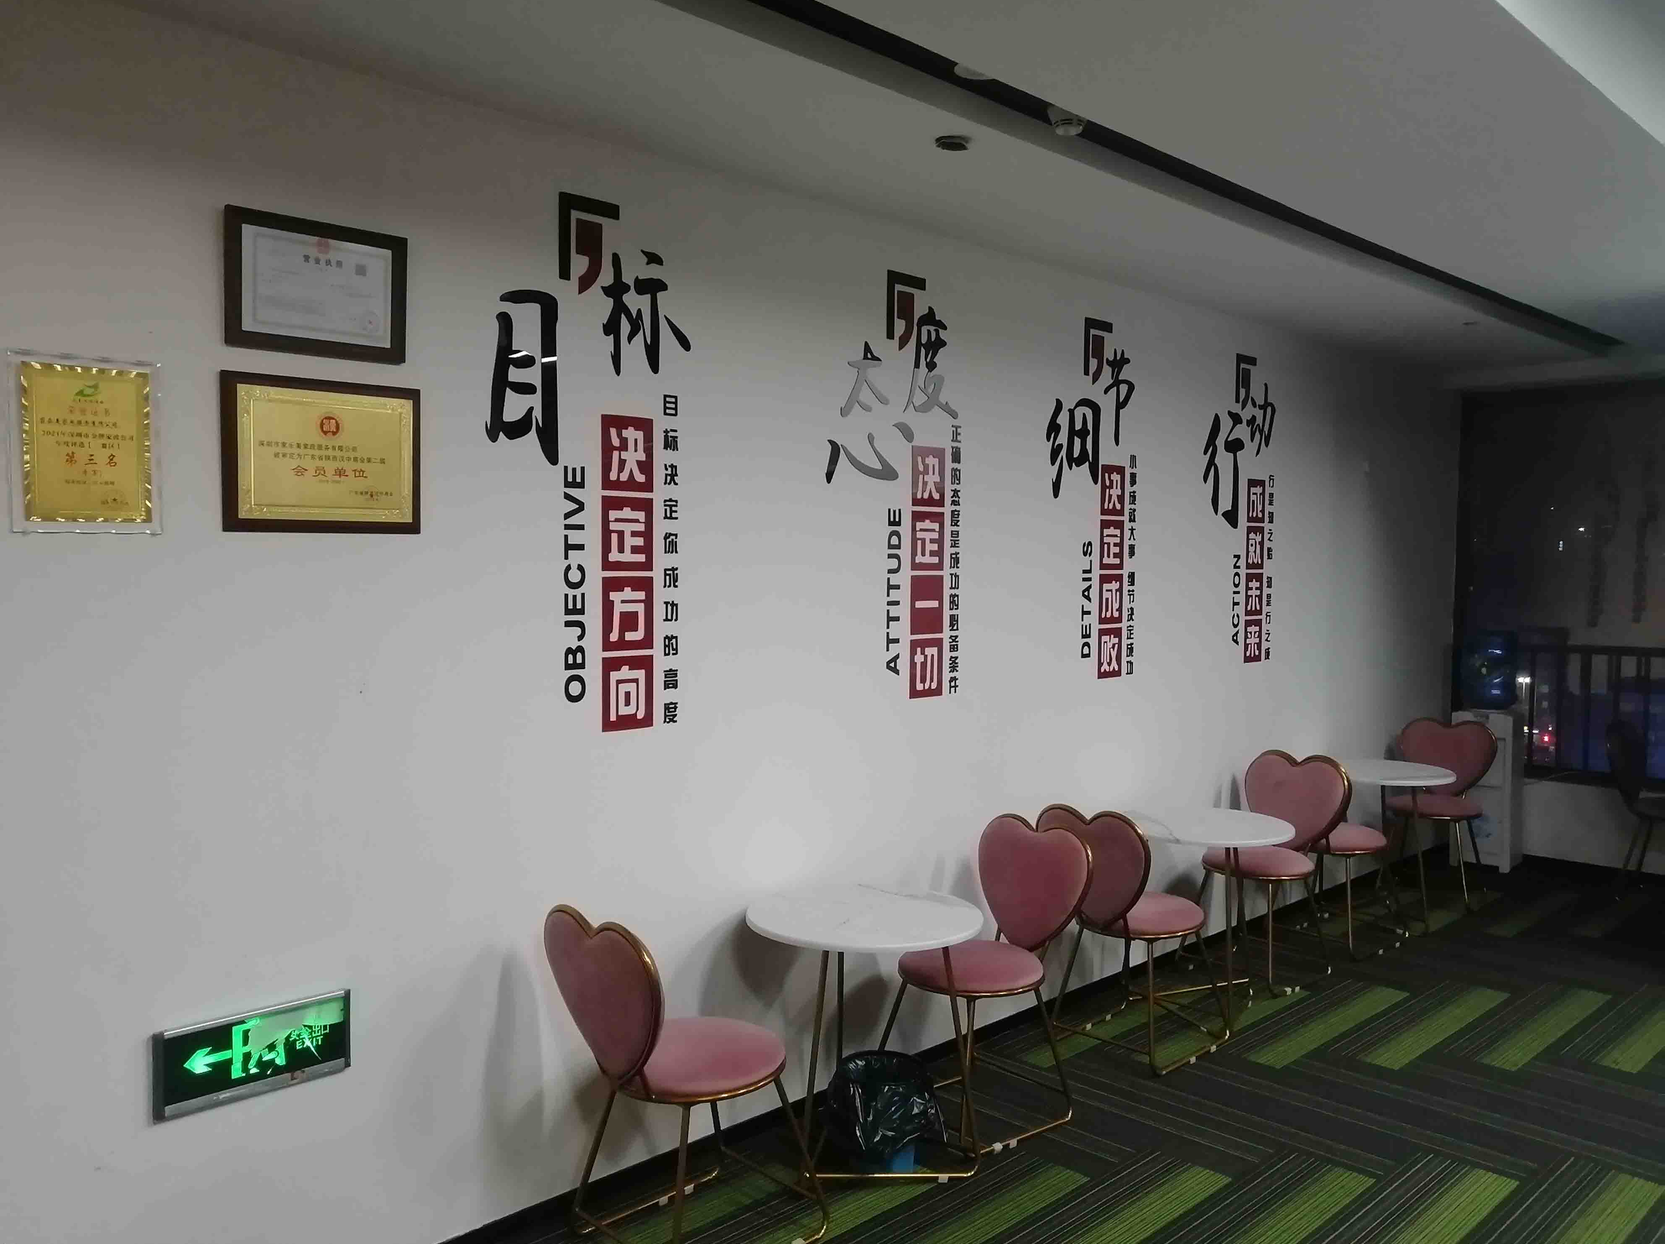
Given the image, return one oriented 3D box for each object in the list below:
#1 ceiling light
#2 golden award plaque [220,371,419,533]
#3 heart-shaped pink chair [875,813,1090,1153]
[{"bbox_3d":[0.558,-1.196,2.980,0.105,0.055,0.105,0,3,0],"label":"ceiling light"},{"bbox_3d":[-1.002,-0.325,2.469,0.390,0.298,0.020,-2,4,-44],"label":"golden award plaque"},{"bbox_3d":[0.409,0.973,3.474,0.510,0.810,0.420,-2,3,-40],"label":"heart-shaped pink chair"}]

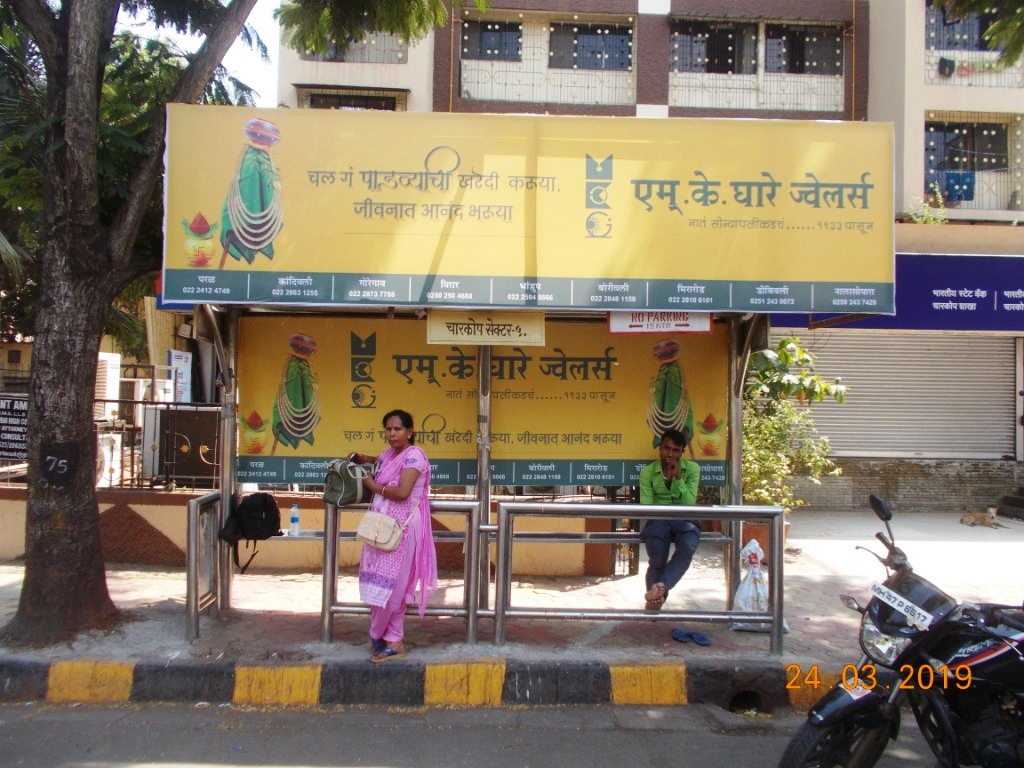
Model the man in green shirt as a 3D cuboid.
[{"bbox_3d":[1.170,1.000,5.720,0.470,1.320,0.660,1,-2,7],"label":"man in green shirt"}]

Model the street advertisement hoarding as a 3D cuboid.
[{"bbox_3d":[0.130,-1.100,4.940,4.620,1.250,0.150,1,-2,-2],"label":"street advertisement hoarding"}]

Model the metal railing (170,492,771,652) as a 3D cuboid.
[{"bbox_3d":[-0.170,1.250,5.180,3.900,0.950,0.450,1,-2,0],"label":"metal railing"}]

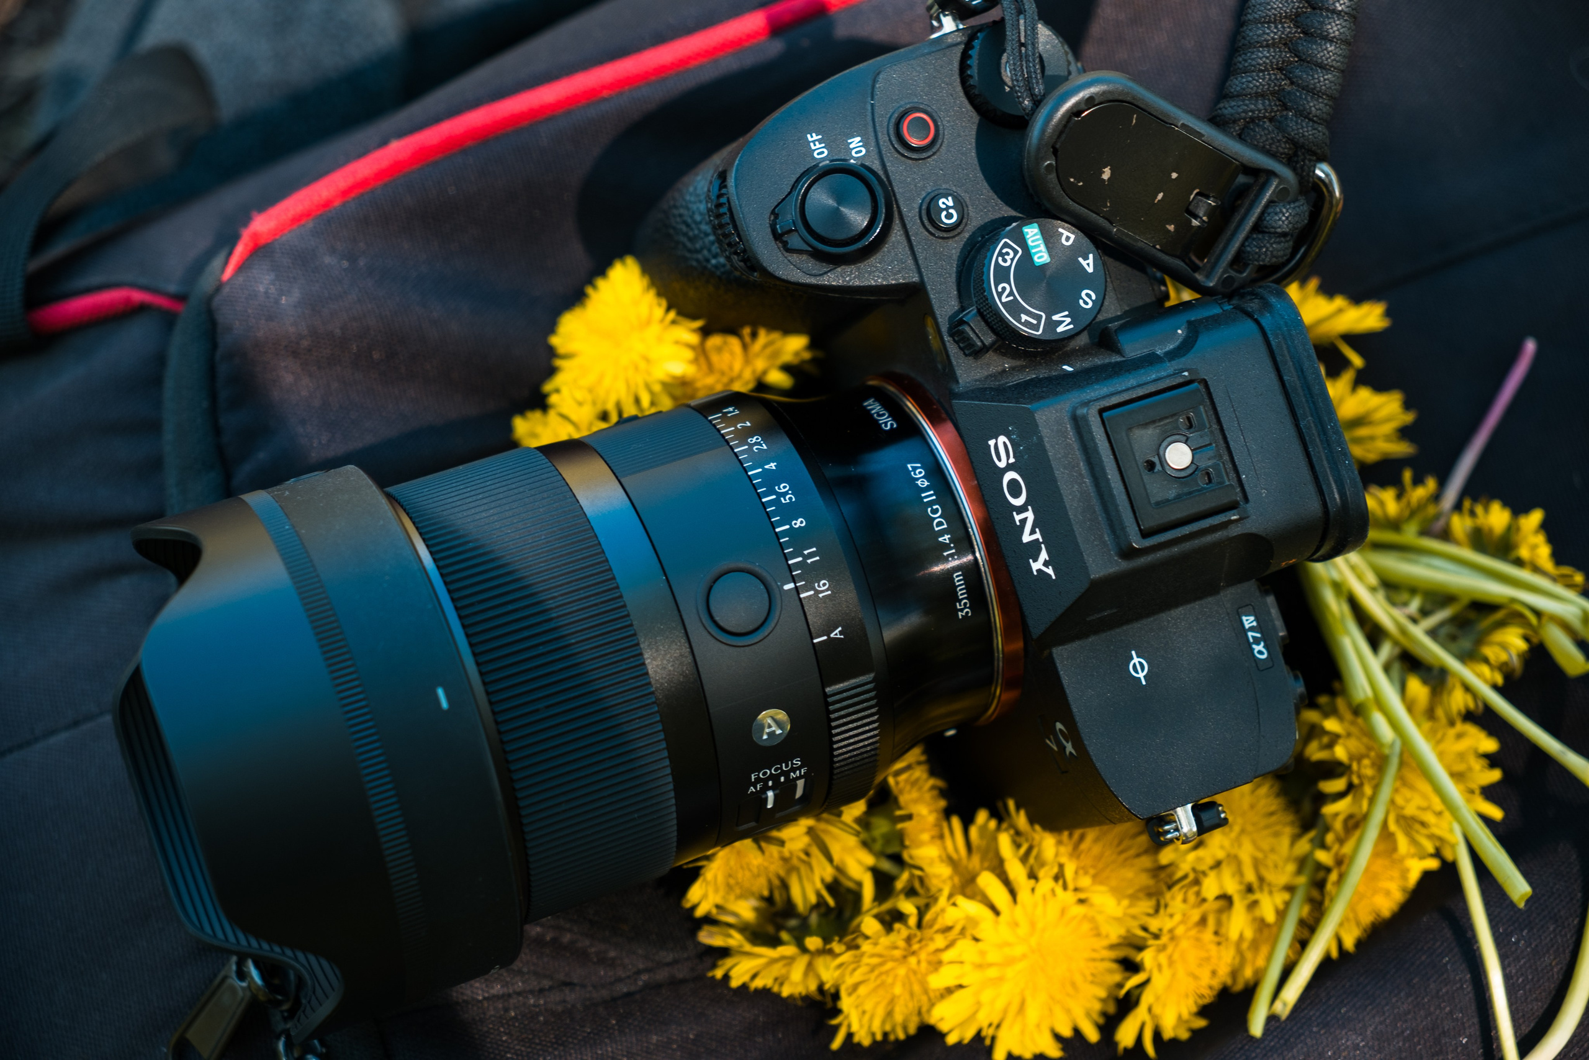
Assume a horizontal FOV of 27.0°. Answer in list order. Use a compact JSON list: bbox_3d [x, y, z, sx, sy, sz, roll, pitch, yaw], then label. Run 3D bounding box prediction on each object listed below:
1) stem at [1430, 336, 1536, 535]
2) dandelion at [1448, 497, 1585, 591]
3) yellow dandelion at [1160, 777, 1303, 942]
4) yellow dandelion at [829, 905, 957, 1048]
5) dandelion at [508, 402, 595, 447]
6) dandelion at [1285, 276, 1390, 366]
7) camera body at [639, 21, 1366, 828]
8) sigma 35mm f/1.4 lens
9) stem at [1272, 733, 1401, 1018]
[{"bbox_3d":[0.130,-0.017,0.624,0.003,0.003,0.043,29,82,-10],"label":"stem"},{"bbox_3d":[0.134,0.003,0.616,0.027,0.020,0.023,-18,87,-18],"label":"dandelion"},{"bbox_3d":[0.078,0.059,0.597,0.027,0.023,0.029,2,81,-16],"label":"yellow dandelion"},{"bbox_3d":[0.017,0.079,0.584,0.026,0.021,0.026,2,81,-16],"label":"yellow dandelion"},{"bbox_3d":[-0.042,-0.017,0.584,0.025,0.020,0.021,-18,87,-18],"label":"dandelion"},{"bbox_3d":[0.099,-0.039,0.615,0.026,0.021,0.021,-18,87,-18],"label":"dandelion"},{"bbox_3d":[0.030,-0.013,0.556,0.081,0.097,0.131,-18,87,-18],"label":"camera body"},{"bbox_3d":[-0.038,0.023,0.540,0.137,0.087,0.087,-18,87,-18],"label":"sigma 35mm f/1.4 lens"},{"bbox_3d":[0.098,0.063,0.600,0.003,0.003,0.055,25,87,-12],"label":"stem"}]

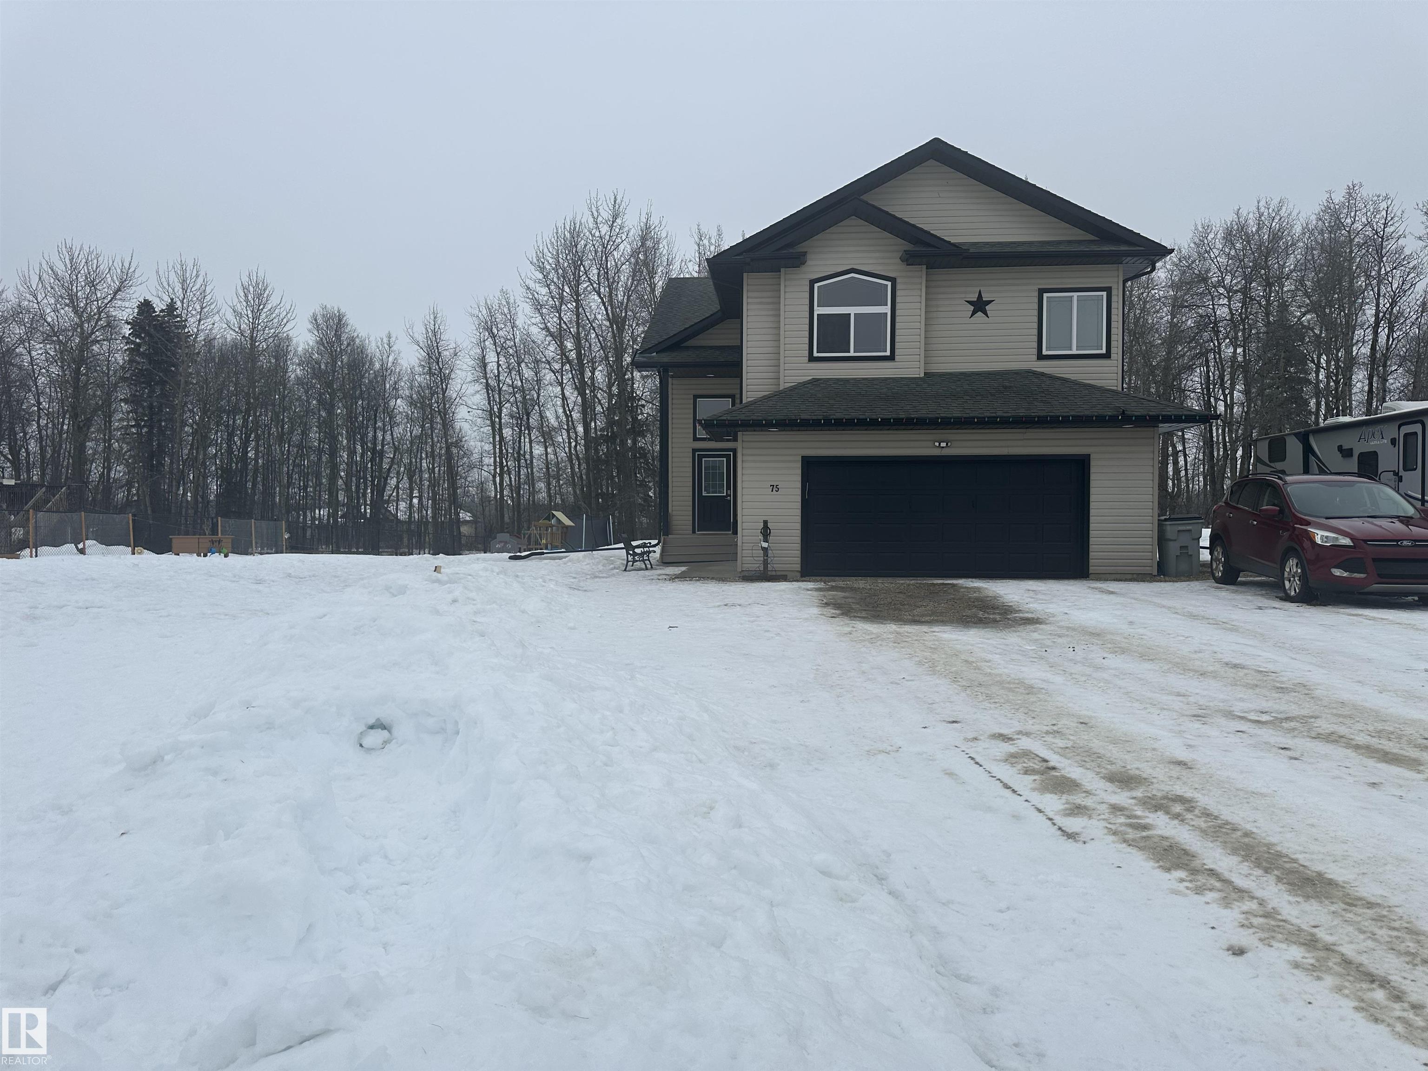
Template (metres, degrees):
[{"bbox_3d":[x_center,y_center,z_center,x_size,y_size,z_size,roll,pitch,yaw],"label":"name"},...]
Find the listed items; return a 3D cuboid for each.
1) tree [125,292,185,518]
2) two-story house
[{"bbox_3d":[-27.716,-5.990,49.000,3.100,11.600,3.100,0,1,0],"label":"tree"},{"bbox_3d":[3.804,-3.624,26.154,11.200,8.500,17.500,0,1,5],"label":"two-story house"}]

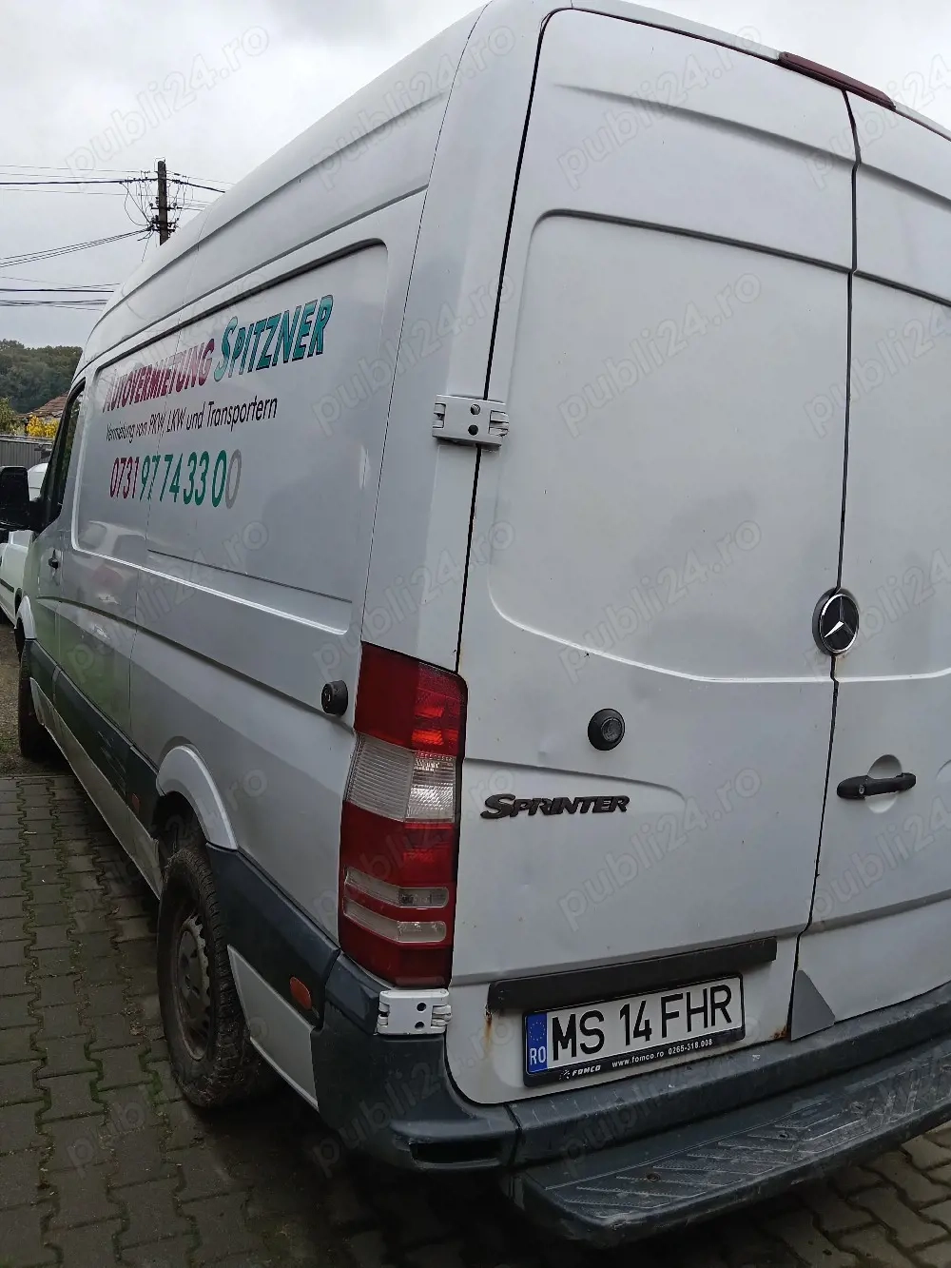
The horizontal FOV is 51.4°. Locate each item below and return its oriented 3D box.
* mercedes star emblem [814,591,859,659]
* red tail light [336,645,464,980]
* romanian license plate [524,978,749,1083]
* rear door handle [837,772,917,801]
[{"bbox_3d":[0.745,-0.018,2.020,0.136,0.136,0.027,0,4,-31],"label":"mercedes star emblem"},{"bbox_3d":[-0.131,0.322,1.745,0.165,0.590,0.165,0,6,-31],"label":"red tail light"},{"bbox_3d":[0.324,0.771,1.946,0.526,0.130,0.018,1,-5,-27],"label":"romanian license plate"},{"bbox_3d":[0.890,0.329,2.179,0.240,0.041,0.045,-1,8,-34],"label":"rear door handle"}]

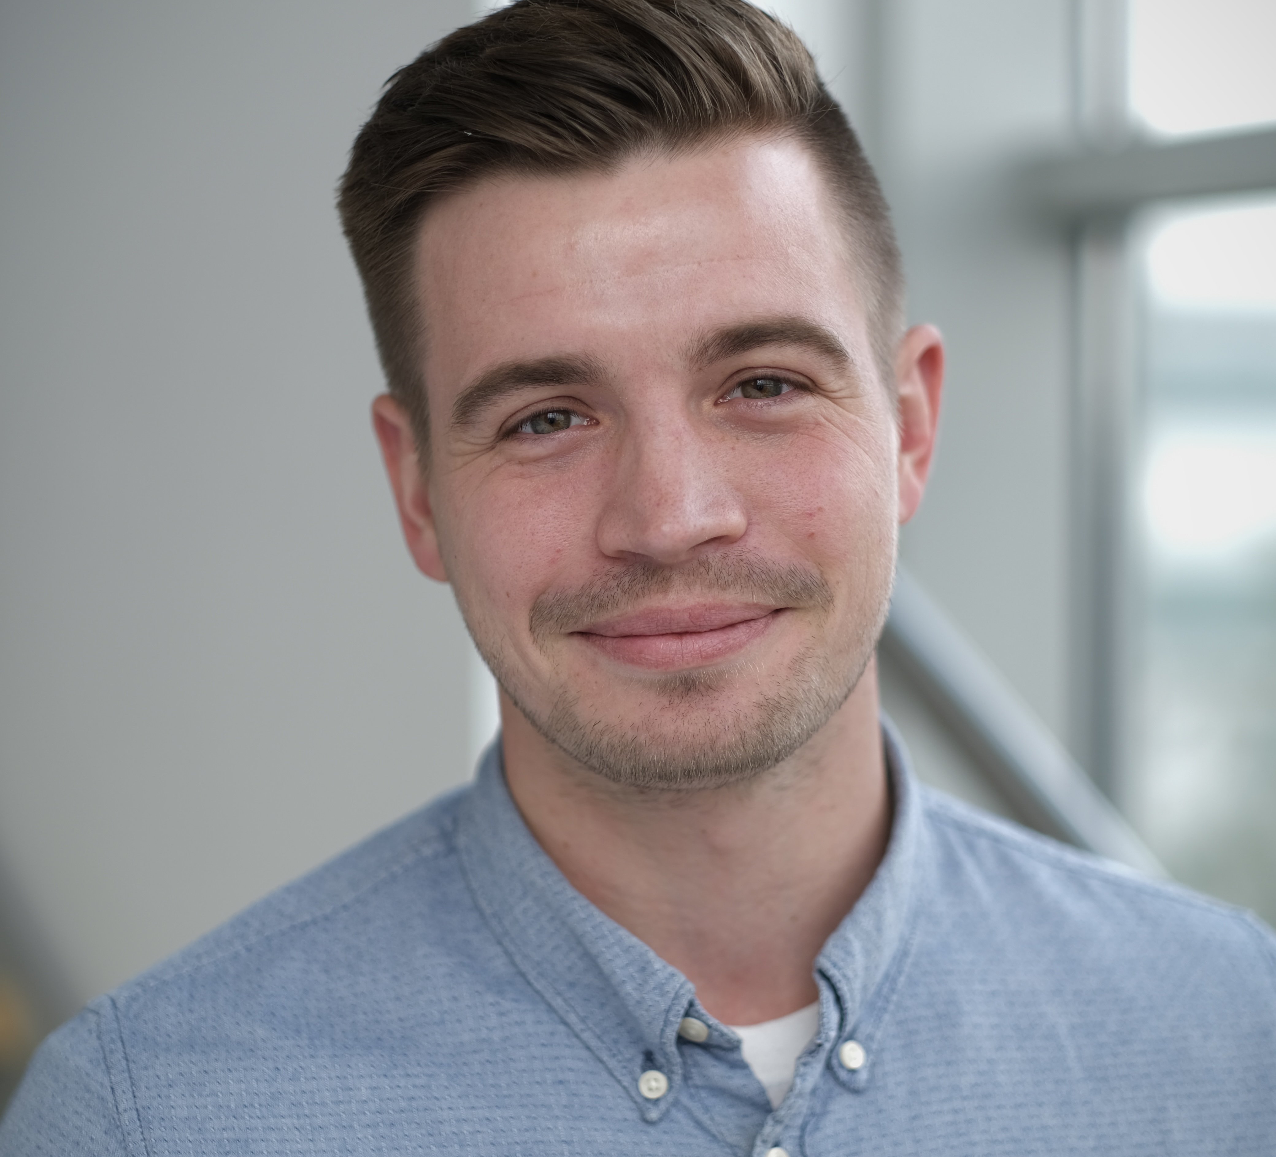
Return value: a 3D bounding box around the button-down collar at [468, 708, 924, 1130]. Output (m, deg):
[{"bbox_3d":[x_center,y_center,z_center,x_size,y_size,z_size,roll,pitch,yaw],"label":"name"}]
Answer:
[{"bbox_3d":[0.018,0.108,1.462,0.155,0.120,0.155,-4,3,-16],"label":"button-down collar"}]

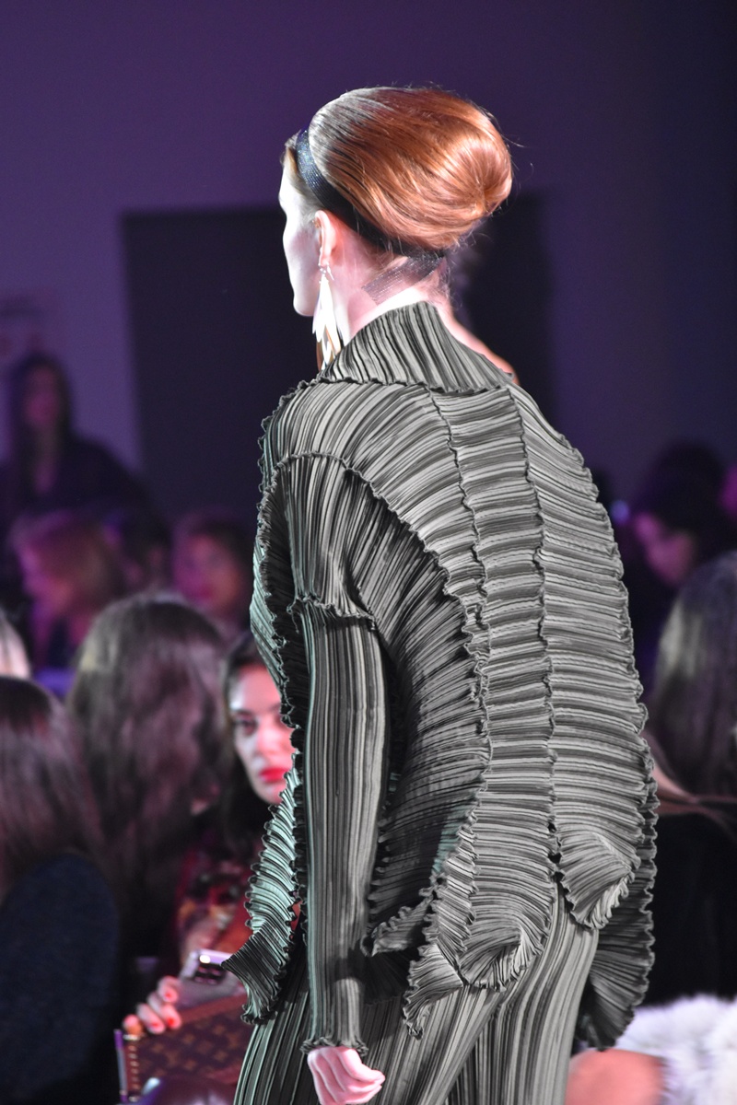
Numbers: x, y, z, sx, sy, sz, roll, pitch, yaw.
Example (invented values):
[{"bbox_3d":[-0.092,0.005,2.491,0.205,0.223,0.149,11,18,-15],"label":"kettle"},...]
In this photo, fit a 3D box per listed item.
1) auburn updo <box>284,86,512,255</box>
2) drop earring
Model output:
[{"bbox_3d":[0.031,-0.395,7.120,0.255,0.172,0.190,-2,2,38],"label":"auburn updo"},{"bbox_3d":[-0.042,-0.242,7.085,0.029,0.110,0.017,-2,2,38],"label":"drop earring"}]

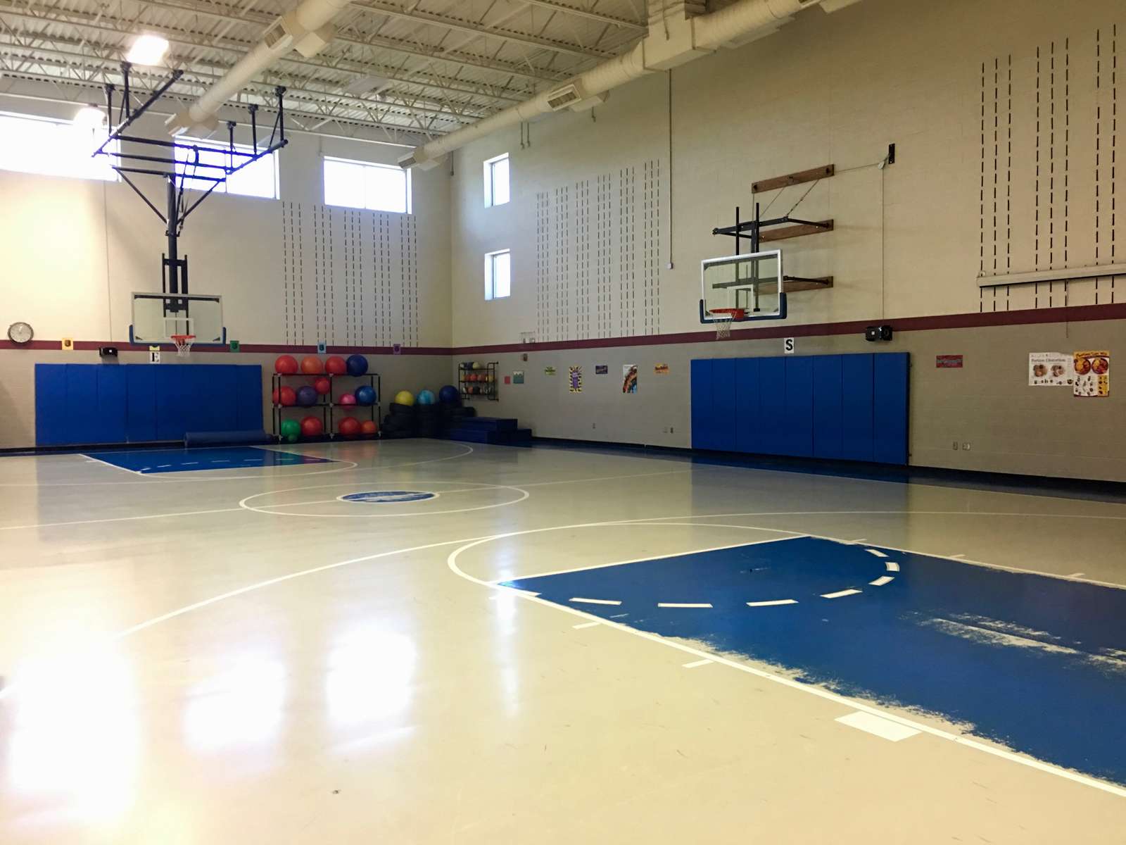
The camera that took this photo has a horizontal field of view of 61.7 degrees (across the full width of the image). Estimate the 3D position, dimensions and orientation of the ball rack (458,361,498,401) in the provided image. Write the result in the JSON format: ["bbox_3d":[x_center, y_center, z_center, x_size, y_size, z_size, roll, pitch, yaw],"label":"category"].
[{"bbox_3d":[-2.280,-1.095,25.392,0.320,1.020,1.570,-2,3,-36],"label":"ball rack"}]

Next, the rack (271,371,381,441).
[{"bbox_3d":[-6.044,-0.397,24.343,2.710,1.710,0.510,-2,3,-36],"label":"rack"}]

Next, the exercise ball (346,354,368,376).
[{"bbox_3d":[-5.376,-1.485,24.696,0.580,0.580,0.580,0,2,0],"label":"exercise ball"}]

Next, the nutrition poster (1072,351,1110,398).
[{"bbox_3d":[7.084,-0.642,12.644,0.010,0.600,0.460,-2,3,-36],"label":"nutrition poster"}]

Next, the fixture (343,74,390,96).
[{"bbox_3d":[-3.832,-6.558,18.297,0.420,0.070,1.210,-2,3,-36],"label":"fixture"}]

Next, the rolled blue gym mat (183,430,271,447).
[{"bbox_3d":[-8.160,0.376,22.860,1.890,0.340,0.340,-2,3,-36],"label":"rolled blue gym mat"}]

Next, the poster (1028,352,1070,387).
[{"bbox_3d":[6.762,-0.728,13.087,0.010,0.445,0.610,-2,3,-36],"label":"poster"}]

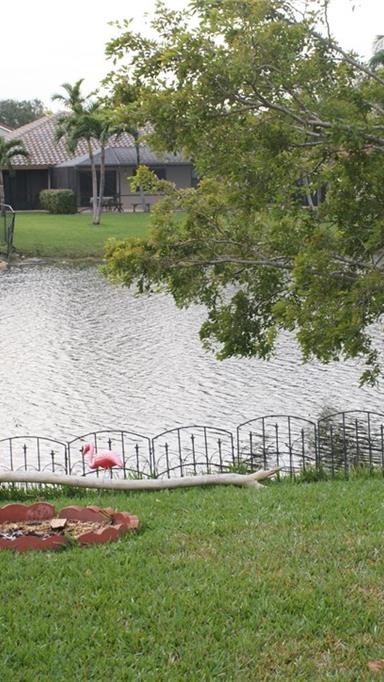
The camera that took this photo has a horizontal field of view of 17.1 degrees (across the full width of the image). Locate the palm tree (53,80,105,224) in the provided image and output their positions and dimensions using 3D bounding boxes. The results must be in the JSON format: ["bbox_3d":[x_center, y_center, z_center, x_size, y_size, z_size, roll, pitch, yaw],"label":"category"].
[{"bbox_3d":[-5.239,-8.716,59.088,2.500,6.650,2.500,-1,7,0],"label":"palm tree"}]

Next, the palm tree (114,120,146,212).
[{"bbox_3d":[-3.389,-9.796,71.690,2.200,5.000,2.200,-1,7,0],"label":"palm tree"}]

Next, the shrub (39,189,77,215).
[{"bbox_3d":[-7.423,-7.717,70.410,2.100,1.450,1.800,-4,8,-22],"label":"shrub"}]

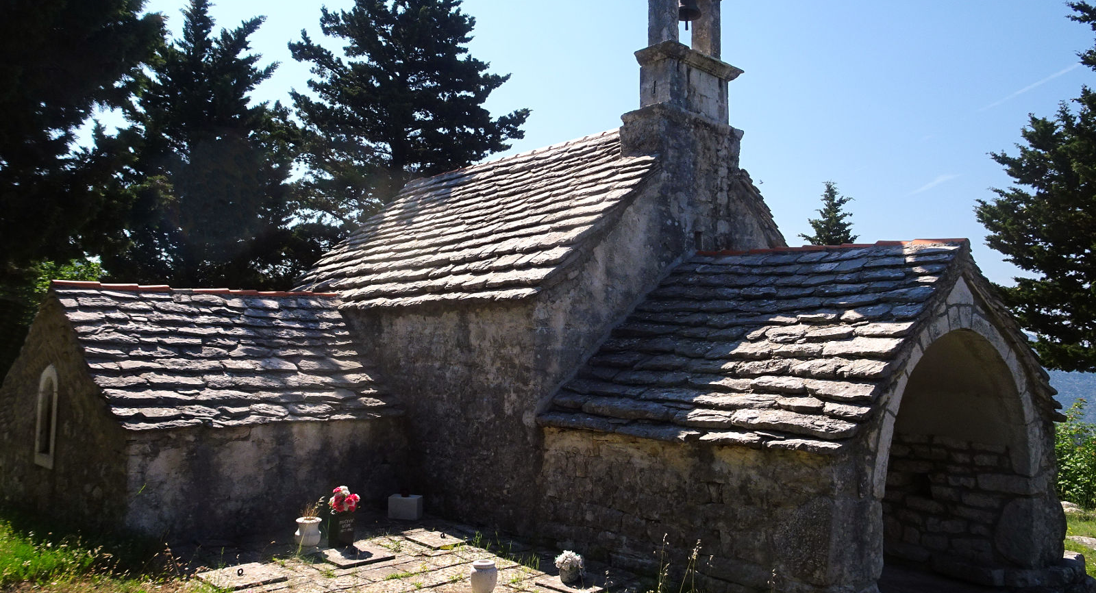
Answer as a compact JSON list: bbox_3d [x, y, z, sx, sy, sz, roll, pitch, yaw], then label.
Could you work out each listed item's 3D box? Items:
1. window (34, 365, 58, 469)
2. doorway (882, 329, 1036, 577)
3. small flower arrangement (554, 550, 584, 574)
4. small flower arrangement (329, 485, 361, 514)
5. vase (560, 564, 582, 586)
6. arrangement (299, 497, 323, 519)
[{"bbox_3d":[-4.789,1.162,7.373,0.460,0.990,0.160,-2,-4,39],"label":"window"},{"bbox_3d":[3.052,1.270,5.871,2.100,2.030,0.400,2,-4,-33],"label":"doorway"},{"bbox_3d":[0.152,1.889,5.400,0.210,0.175,0.200,0,-3,0],"label":"small flower arrangement"},{"bbox_3d":[-1.659,1.656,6.200,0.250,0.225,0.220,0,-3,0],"label":"small flower arrangement"},{"bbox_3d":[0.164,1.977,5.400,0.160,0.145,0.160,0,-3,0],"label":"vase"},{"bbox_3d":[-1.910,1.709,6.130,0.190,0.170,0.150,0,-3,0],"label":"arrangement"}]

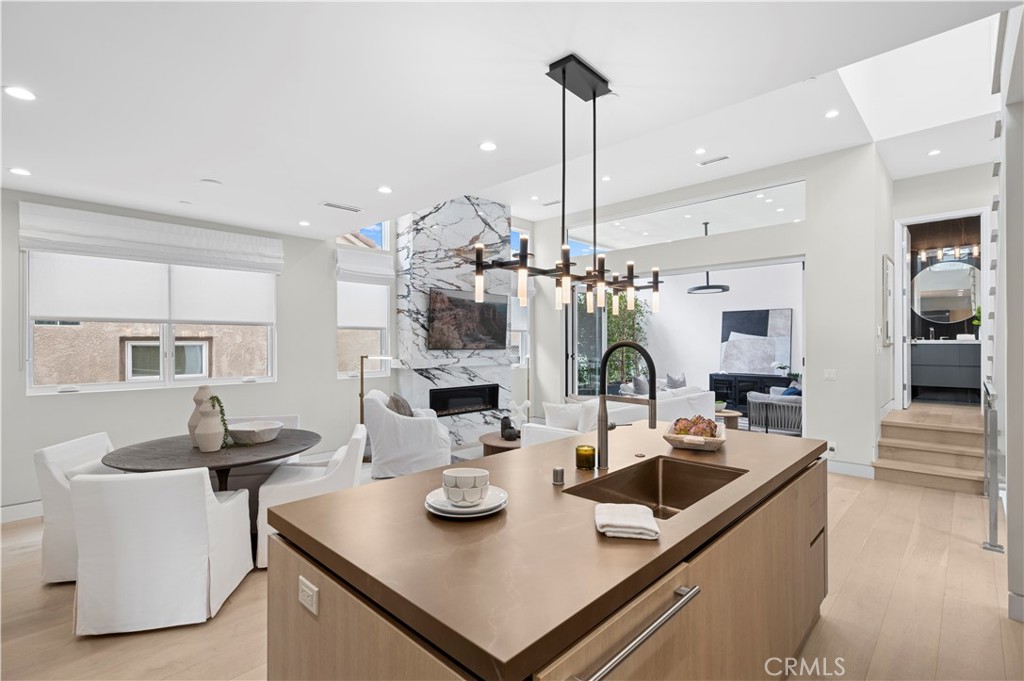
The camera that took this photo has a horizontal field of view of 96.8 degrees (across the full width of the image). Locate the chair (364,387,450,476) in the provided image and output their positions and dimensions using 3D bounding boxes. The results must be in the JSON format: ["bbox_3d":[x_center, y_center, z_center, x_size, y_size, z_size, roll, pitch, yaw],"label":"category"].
[{"bbox_3d":[-1.190,1.042,5.310,0.880,0.880,0.790,0,-1,-10],"label":"chair"}]

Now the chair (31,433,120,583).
[{"bbox_3d":[-2.605,1.065,3.045,0.580,0.810,0.610,0,0,-10],"label":"chair"}]

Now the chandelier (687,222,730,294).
[{"bbox_3d":[3.400,-1.417,7.850,0.720,1.230,0.720,0,0,-45],"label":"chandelier"}]

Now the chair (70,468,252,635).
[{"bbox_3d":[-1.917,1.065,2.581,0.610,0.810,0.580,0,0,-10],"label":"chair"}]

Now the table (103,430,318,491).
[{"bbox_3d":[-1.990,1.095,3.130,1.220,0.750,1.220,0,0,-10],"label":"table"}]

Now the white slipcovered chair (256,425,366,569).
[{"bbox_3d":[-1.370,1.050,3.225,0.630,0.800,0.570,0,-1,-14],"label":"white slipcovered chair"}]

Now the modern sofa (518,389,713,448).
[{"bbox_3d":[1.272,1.040,5.025,2.300,0.860,1.000,0,0,-45],"label":"modern sofa"}]

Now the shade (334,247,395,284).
[{"bbox_3d":[-1.850,-0.920,5.790,0.760,0.400,0.120,0,0,-45],"label":"shade"}]

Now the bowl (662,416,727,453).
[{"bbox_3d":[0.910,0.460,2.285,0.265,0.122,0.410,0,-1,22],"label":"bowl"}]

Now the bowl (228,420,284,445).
[{"bbox_3d":[-1.787,0.654,3.180,0.360,0.100,0.360,1,-1,-30],"label":"bowl"}]

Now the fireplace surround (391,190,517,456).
[{"bbox_3d":[-0.780,-0.298,6.640,0.380,3.600,1.810,-1,-1,45],"label":"fireplace surround"}]

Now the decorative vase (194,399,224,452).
[{"bbox_3d":[-1.926,0.537,2.900,0.150,0.325,0.150,1,-1,-34],"label":"decorative vase"}]

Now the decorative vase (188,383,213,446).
[{"bbox_3d":[-2.054,0.499,3.030,0.165,0.405,0.165,1,-1,-34],"label":"decorative vase"}]

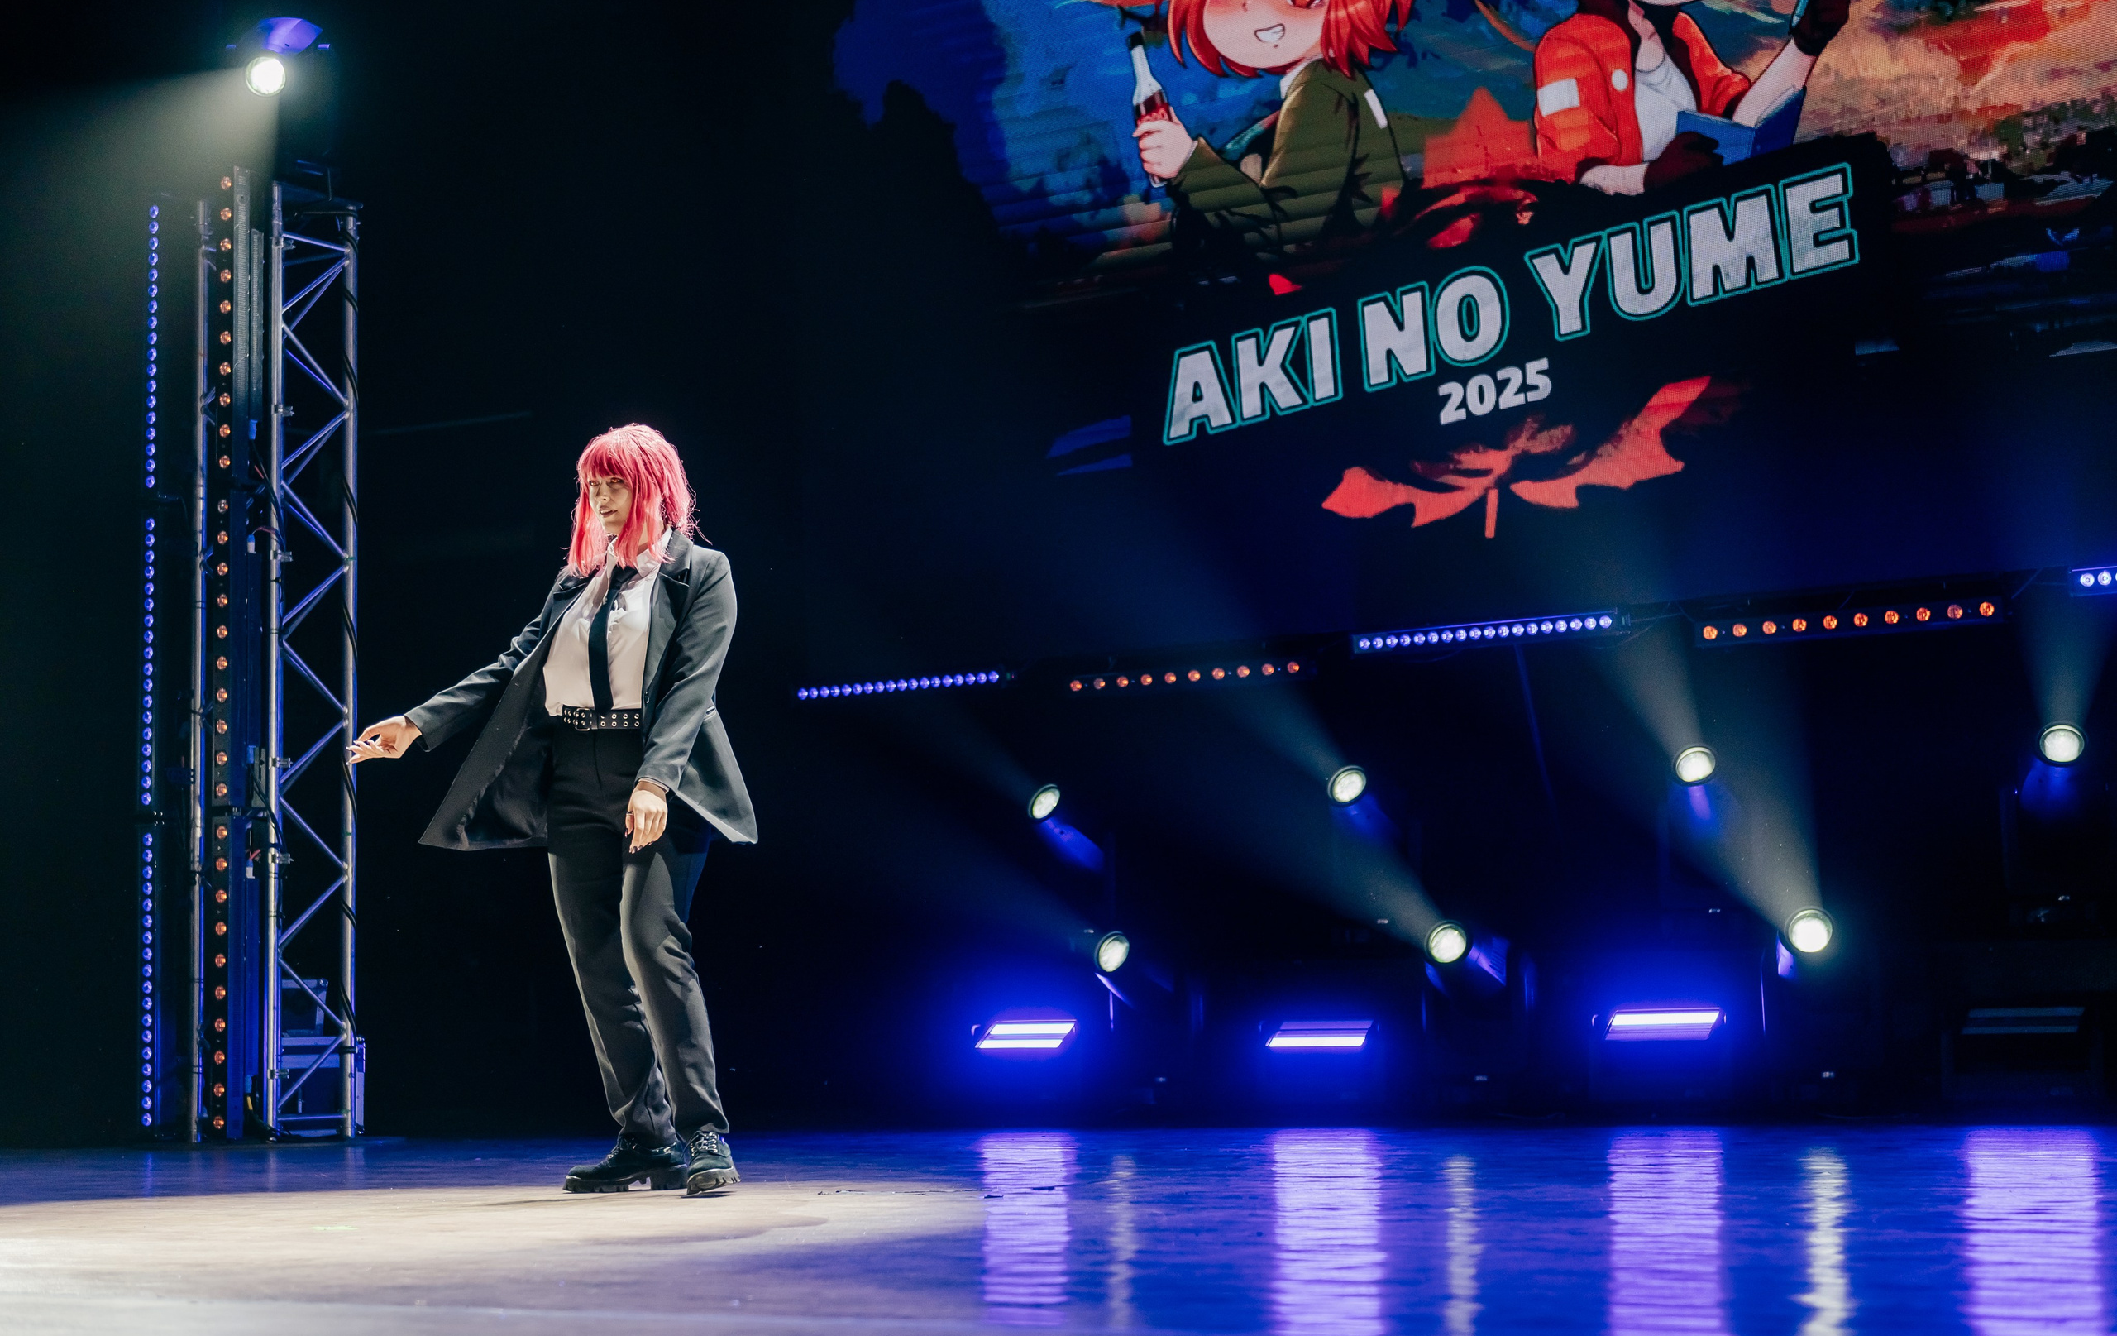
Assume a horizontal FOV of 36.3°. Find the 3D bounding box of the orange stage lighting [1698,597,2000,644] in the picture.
[{"bbox_3d":[2.495,-0.145,10.185,1.000,0.080,0.090,-5,-7,33],"label":"orange stage lighting"}]

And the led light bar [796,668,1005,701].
[{"bbox_3d":[-0.591,0.067,12.204,0.980,0.070,0.065,-5,-7,33],"label":"led light bar"}]

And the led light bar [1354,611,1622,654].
[{"bbox_3d":[1.445,-0.116,10.866,0.980,0.070,0.065,-5,-7,33],"label":"led light bar"}]

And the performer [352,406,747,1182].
[{"bbox_3d":[-1.118,0.315,7.200,0.820,1.710,0.500,-5,-7,30],"label":"performer"}]

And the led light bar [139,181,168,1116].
[{"bbox_3d":[-2.910,-0.025,10.439,0.070,3.010,0.070,-5,-7,29],"label":"led light bar"}]

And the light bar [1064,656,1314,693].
[{"bbox_3d":[0.467,0.037,11.518,1.000,0.080,0.090,-5,-7,33],"label":"light bar"}]

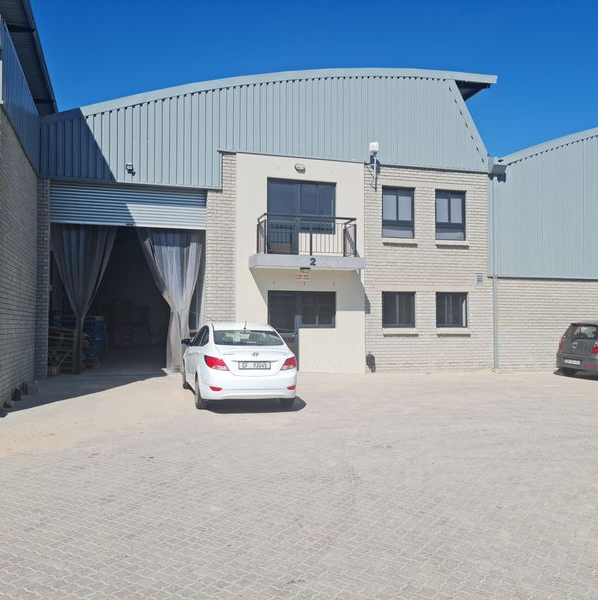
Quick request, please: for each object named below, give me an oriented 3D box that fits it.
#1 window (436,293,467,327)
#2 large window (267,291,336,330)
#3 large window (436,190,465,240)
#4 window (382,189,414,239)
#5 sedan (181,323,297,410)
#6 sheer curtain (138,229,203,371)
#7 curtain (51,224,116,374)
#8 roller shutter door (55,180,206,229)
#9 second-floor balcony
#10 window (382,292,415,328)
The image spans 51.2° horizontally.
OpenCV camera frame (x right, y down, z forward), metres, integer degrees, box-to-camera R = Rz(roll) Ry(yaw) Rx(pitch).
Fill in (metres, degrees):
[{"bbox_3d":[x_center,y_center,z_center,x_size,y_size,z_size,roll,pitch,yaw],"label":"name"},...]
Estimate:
[{"bbox_3d":[4.337,0.286,17.639,0.995,1.009,0.120,1,-2,-17],"label":"window"},{"bbox_3d":[0.100,0.257,16.309,1.869,1.001,0.120,1,-2,-17],"label":"large window"},{"bbox_3d":[4.330,-2.398,17.716,0.974,1.423,0.120,1,-2,-17],"label":"large window"},{"bbox_3d":[2.758,-2.407,17.222,0.975,1.425,0.120,1,-2,-17],"label":"window"},{"bbox_3d":[-1.314,1.172,12.291,1.740,1.460,4.370,1,0,-16],"label":"sedan"},{"bbox_3d":[-3.181,-0.018,15.569,1.597,3.618,0.300,1,-2,-17],"label":"sheer curtain"},{"bbox_3d":[-5.152,-0.020,14.950,1.450,3.589,0.300,1,-2,-17],"label":"curtain"},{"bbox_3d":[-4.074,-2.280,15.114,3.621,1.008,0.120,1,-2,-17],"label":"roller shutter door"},{"bbox_3d":[0.214,-1.429,15.865,2.832,1.280,0.850,1,-2,-17],"label":"second-floor balcony"},{"bbox_3d":[2.758,0.273,17.143,0.998,0.992,0.120,1,-2,-17],"label":"window"}]

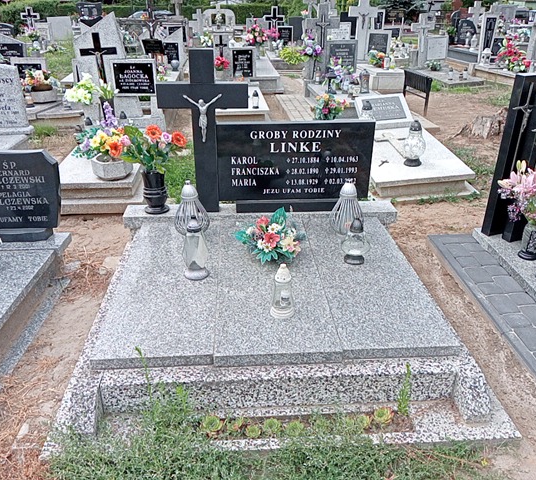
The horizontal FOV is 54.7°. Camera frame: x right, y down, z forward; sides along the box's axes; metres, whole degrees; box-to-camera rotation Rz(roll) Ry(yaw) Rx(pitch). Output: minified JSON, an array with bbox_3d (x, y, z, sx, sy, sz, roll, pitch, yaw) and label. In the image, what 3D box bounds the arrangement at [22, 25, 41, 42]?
[{"bbox_3d":[-5.132,-4.459,11.207,0.360,0.360,0.320,-6,27,-12],"label":"arrangement"}]

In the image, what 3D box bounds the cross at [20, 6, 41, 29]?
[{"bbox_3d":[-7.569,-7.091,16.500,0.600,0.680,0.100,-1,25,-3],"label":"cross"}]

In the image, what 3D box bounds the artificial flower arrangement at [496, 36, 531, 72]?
[{"bbox_3d":[3.992,-3.002,8.400,0.540,0.550,0.420,4,27,7],"label":"artificial flower arrangement"}]

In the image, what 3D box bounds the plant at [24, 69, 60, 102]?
[{"bbox_3d":[-3.152,-2.143,7.204,0.470,0.410,0.360,-1,25,-3],"label":"plant"}]

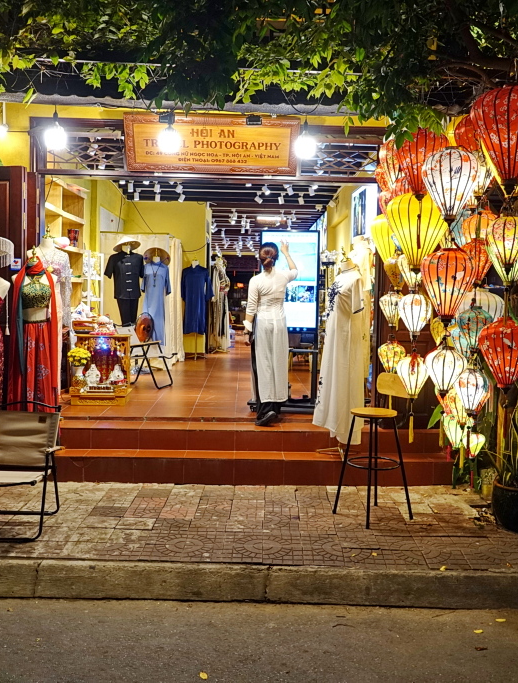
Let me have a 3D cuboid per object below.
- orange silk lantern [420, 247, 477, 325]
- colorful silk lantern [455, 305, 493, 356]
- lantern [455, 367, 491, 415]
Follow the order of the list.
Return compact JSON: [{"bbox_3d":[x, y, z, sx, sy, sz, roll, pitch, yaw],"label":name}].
[{"bbox_3d":[1.203,-0.356,4.335,0.343,0.483,0.343,1,4,-1],"label":"orange silk lantern"},{"bbox_3d":[1.554,-0.079,4.900,0.266,0.345,0.266,1,4,0],"label":"colorful silk lantern"},{"bbox_3d":[1.458,0.334,4.650,0.245,0.325,0.245,1,4,-1],"label":"lantern"}]

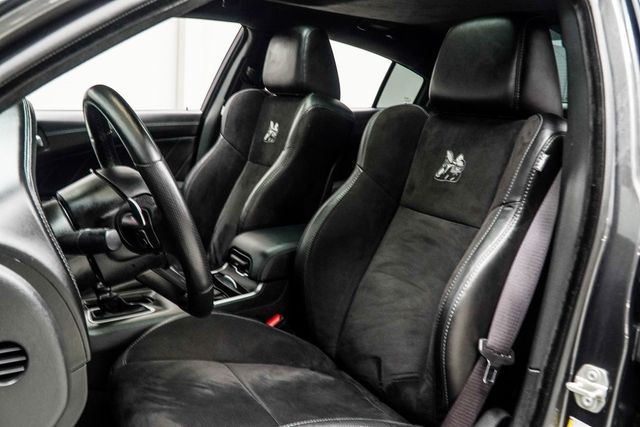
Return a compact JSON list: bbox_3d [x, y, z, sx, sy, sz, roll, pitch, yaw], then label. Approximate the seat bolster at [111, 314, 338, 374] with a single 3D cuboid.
[{"bbox_3d":[-0.174,0.307,1.230,0.560,0.130,0.120,13,4,-43],"label":"seat bolster"}]

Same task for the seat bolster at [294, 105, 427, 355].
[{"bbox_3d":[0.076,0.019,1.363,0.180,0.635,0.137,22,-2,-43],"label":"seat bolster"}]

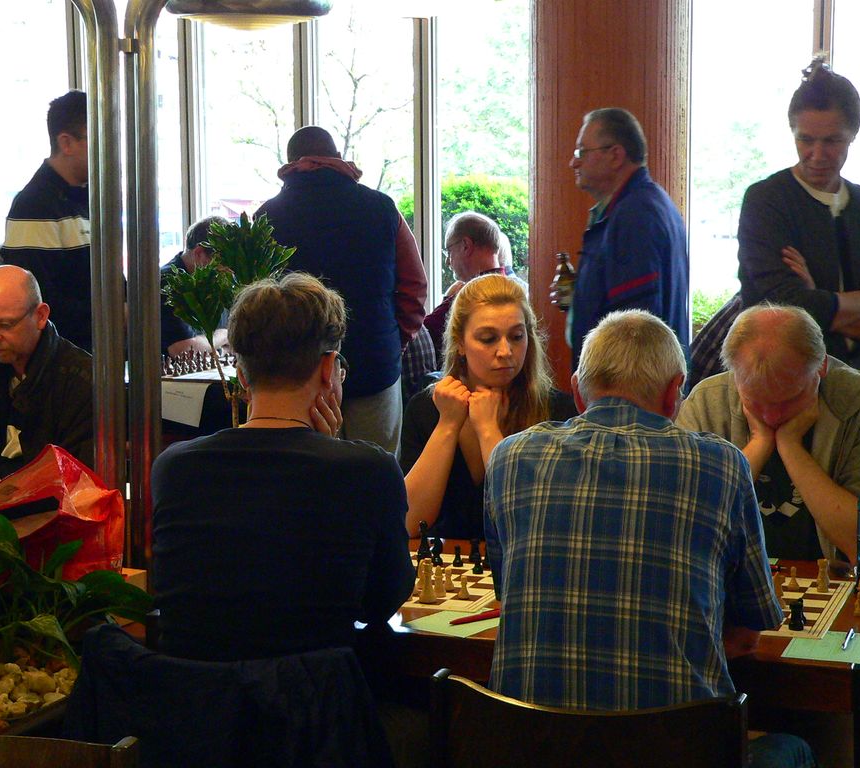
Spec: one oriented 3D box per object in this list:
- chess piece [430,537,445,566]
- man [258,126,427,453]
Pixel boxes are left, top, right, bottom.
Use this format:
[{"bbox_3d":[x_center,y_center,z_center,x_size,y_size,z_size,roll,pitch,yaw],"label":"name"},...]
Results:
[{"bbox_3d":[0.015,0.333,3.886,0.029,0.055,0.026,-3,7,-20],"label":"chess piece"},{"bbox_3d":[-0.267,0.017,6.148,0.530,1.637,0.360,0,7,1],"label":"man"}]

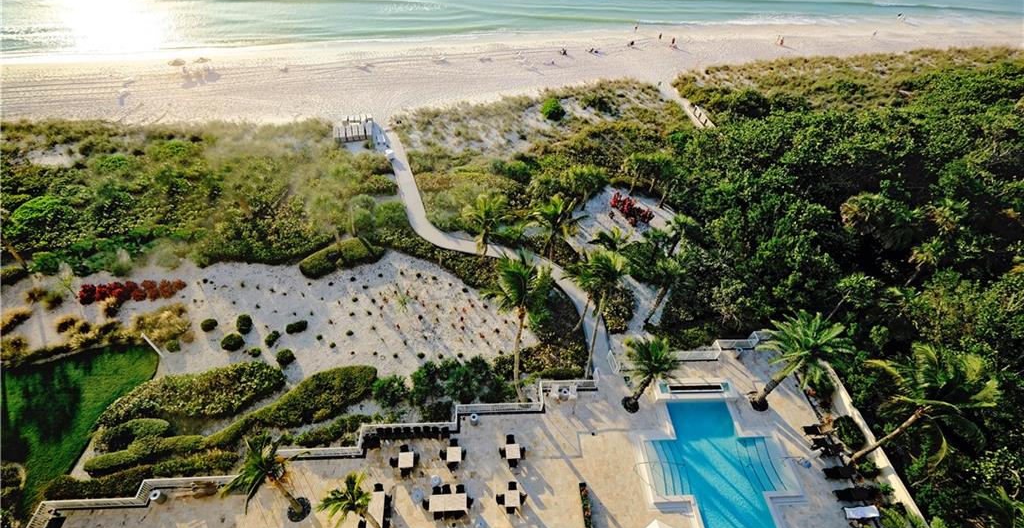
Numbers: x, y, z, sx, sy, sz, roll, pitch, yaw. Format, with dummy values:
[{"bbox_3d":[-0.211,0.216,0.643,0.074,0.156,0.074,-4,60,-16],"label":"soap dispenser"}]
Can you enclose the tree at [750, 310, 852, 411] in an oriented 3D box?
[{"bbox_3d":[18.151,7.244,28.040,5.200,8.100,5.100,0,45,0],"label":"tree"}]

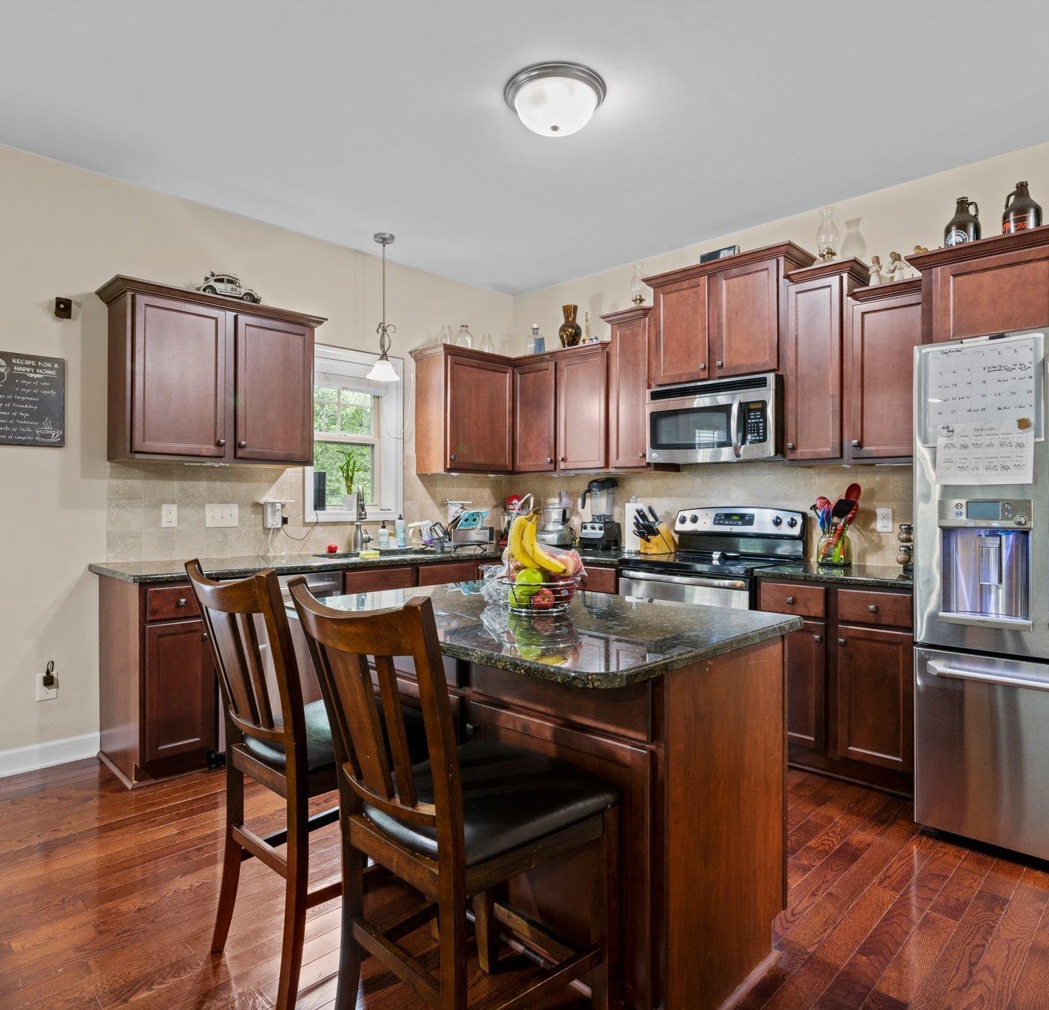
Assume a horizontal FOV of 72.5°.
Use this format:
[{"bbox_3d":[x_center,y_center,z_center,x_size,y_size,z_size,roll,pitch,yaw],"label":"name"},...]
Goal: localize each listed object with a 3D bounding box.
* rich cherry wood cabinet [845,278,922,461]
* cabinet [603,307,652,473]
[{"bbox_3d":[1.743,-0.592,3.325,0.391,0.780,0.370,0,0,44],"label":"rich cherry wood cabinet"},{"bbox_3d":[0.712,-0.666,4.318,0.365,0.932,0.360,0,0,45],"label":"cabinet"}]

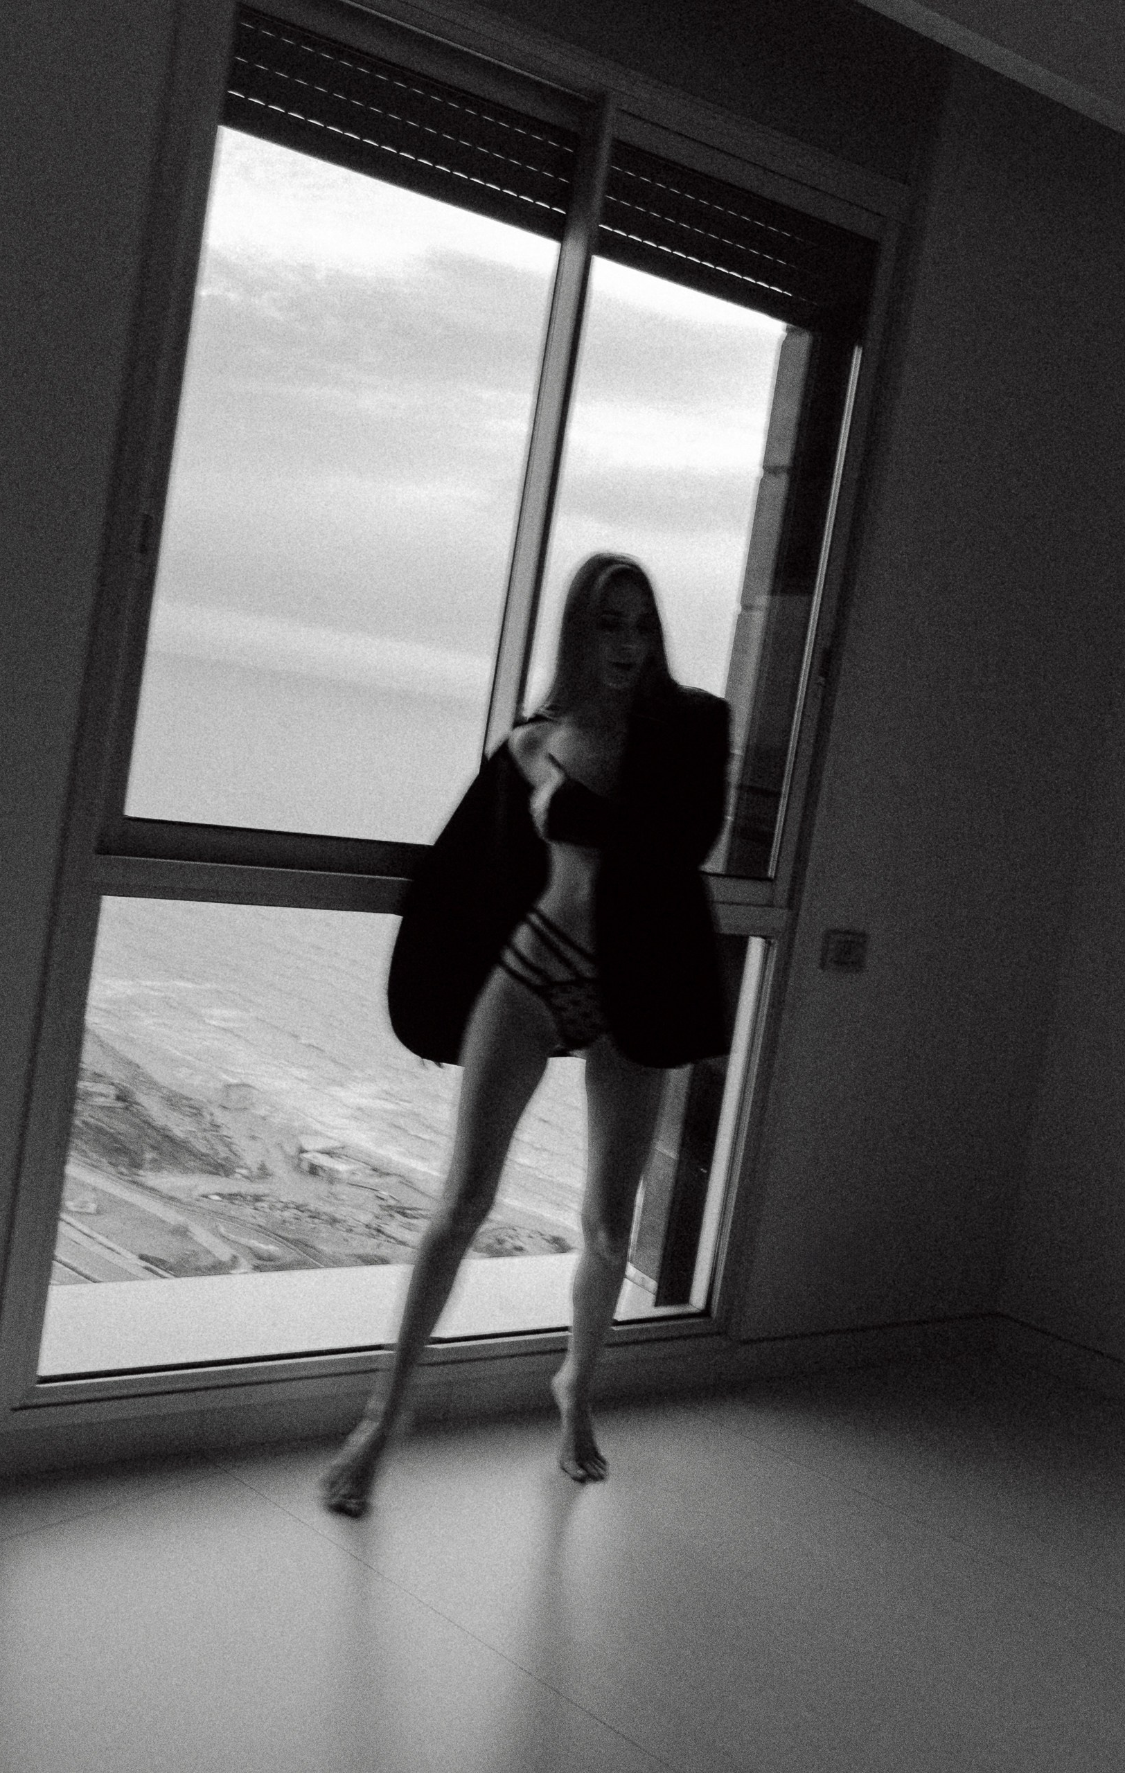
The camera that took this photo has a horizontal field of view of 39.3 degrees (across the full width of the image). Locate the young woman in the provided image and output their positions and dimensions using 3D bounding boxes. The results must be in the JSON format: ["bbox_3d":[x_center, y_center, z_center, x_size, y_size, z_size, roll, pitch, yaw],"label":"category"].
[{"bbox_3d":[-0.012,0.268,2.830,0.610,1.690,0.450,8,6,-10],"label":"young woman"}]

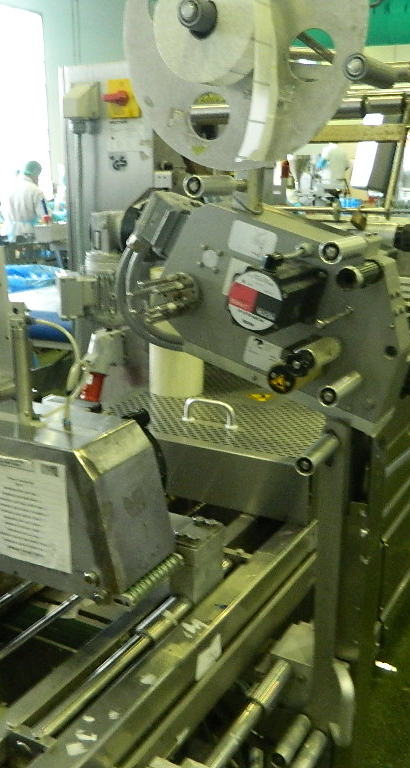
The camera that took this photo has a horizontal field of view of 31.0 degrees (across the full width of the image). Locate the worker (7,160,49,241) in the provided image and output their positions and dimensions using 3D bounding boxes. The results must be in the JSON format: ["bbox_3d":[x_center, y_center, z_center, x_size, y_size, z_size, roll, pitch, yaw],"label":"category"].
[{"bbox_3d":[-1.963,-1.599,8.332,0.500,1.750,0.380,7,17,28],"label":"worker"}]

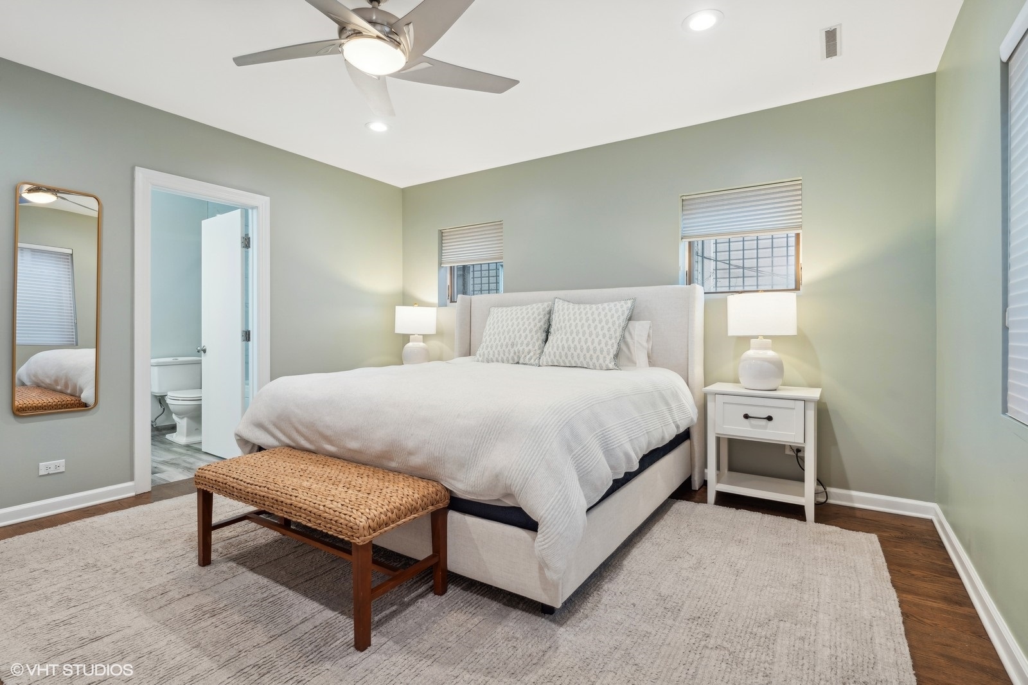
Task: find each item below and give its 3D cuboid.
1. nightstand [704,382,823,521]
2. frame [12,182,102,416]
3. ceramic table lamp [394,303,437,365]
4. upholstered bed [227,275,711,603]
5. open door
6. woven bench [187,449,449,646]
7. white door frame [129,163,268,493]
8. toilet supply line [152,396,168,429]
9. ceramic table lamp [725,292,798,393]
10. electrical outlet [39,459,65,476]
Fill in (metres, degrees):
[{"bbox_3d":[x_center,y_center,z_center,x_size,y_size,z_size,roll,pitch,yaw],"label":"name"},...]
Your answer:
[{"bbox_3d":[1.579,0.661,3.080,0.619,0.727,0.484,0,1,33],"label":"nightstand"},{"bbox_3d":[-2.734,-0.246,2.915,0.030,1.320,0.387,4,3,33],"label":"frame"},{"bbox_3d":[-0.914,-0.055,4.571,0.383,0.613,0.383,0,1,0],"label":"ceramic table lamp"},{"bbox_3d":[-0.142,0.318,3.177,2.178,1.403,2.162,0,1,33],"label":"upholstered bed"},{"bbox_3d":[-2.532,-0.053,4.213,0.750,2.067,0.040,0,1,37],"label":"open door"},{"bbox_3d":[-0.878,0.806,2.149,1.188,0.470,0.495,0,1,33],"label":"woven bench"},{"bbox_3d":[-2.333,-0.091,3.681,0.138,2.186,0.938,0,1,33],"label":"white door frame"},{"bbox_3d":[-3.692,0.723,5.023,0.150,0.320,0.130,0,1,33],"label":"toilet supply line"},{"bbox_3d":[1.551,-0.015,3.047,0.383,0.613,0.383,0,1,33],"label":"ceramic table lamp"},{"bbox_3d":[-2.773,0.754,2.919,0.008,0.070,0.115,0,1,33],"label":"electrical outlet"}]

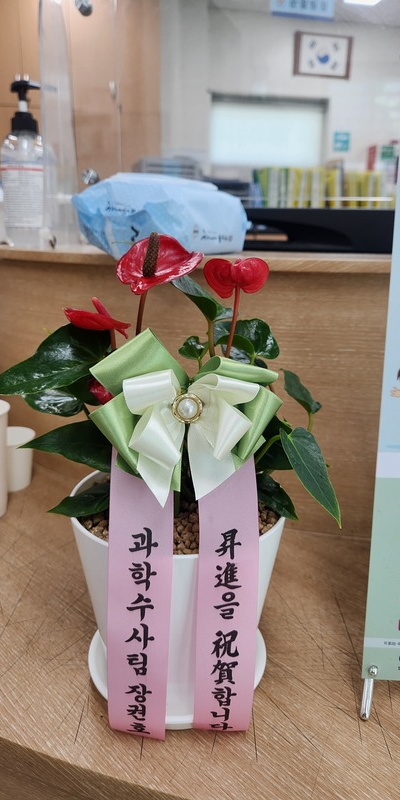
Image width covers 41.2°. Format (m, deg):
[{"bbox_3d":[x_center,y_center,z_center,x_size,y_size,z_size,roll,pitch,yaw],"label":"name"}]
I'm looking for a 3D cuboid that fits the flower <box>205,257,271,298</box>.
[{"bbox_3d":[0.025,-0.084,0.364,0.043,0.029,0.032,1,31,0],"label":"flower"}]

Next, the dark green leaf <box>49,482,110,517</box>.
[{"bbox_3d":[-0.083,0.072,0.384,0.055,0.014,0.034,-9,32,-17],"label":"dark green leaf"}]

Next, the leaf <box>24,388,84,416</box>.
[{"bbox_3d":[-0.098,-0.001,0.376,0.054,0.021,0.028,1,17,0],"label":"leaf"}]

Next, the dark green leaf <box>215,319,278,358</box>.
[{"bbox_3d":[0.032,-0.044,0.375,0.047,0.025,0.030,1,17,0],"label":"dark green leaf"}]

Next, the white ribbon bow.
[{"bbox_3d":[-0.005,0.020,0.306,0.075,0.071,0.040,1,17,0],"label":"white ribbon bow"}]

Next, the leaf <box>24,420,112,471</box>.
[{"bbox_3d":[-0.087,0.031,0.369,0.065,0.026,0.032,1,17,0],"label":"leaf"}]

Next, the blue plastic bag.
[{"bbox_3d":[-0.048,-0.221,0.654,0.188,0.087,0.100,-8,19,-27],"label":"blue plastic bag"}]

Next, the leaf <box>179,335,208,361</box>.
[{"bbox_3d":[-0.004,-0.036,0.360,0.022,0.016,0.016,1,17,0],"label":"leaf"}]

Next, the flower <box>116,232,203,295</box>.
[{"bbox_3d":[-0.027,-0.090,0.352,0.054,0.038,0.036,1,-4,5],"label":"flower"}]

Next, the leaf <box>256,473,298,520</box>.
[{"bbox_3d":[0.052,0.069,0.380,0.035,0.026,0.028,1,17,0],"label":"leaf"}]

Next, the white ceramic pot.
[{"bbox_3d":[-0.017,0.144,0.416,0.161,0.152,0.161,1,16,0],"label":"white ceramic pot"}]

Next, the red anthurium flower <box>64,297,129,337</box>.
[{"bbox_3d":[-0.068,-0.054,0.350,0.044,0.028,0.036,-2,17,-11],"label":"red anthurium flower"}]

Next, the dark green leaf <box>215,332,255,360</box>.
[{"bbox_3d":[0.024,-0.037,0.368,0.027,0.019,0.018,4,17,11],"label":"dark green leaf"}]

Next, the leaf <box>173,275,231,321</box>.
[{"bbox_3d":[0.000,-0.068,0.353,0.043,0.031,0.028,1,17,0],"label":"leaf"}]

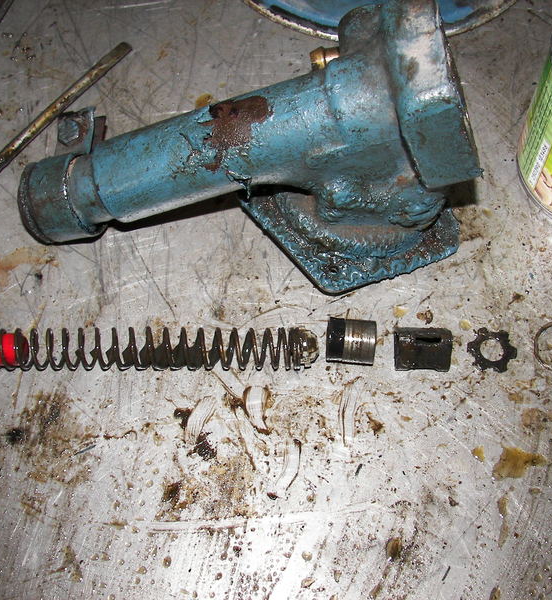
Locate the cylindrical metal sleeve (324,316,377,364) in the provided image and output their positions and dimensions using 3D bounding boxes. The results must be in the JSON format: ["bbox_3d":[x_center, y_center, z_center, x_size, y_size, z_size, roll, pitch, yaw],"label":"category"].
[{"bbox_3d":[0.045,0.024,0.492,0.028,0.026,0.026,5,69,6],"label":"cylindrical metal sleeve"}]

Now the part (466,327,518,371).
[{"bbox_3d":[0.129,0.029,0.496,0.029,0.003,0.029,-2,68,4],"label":"part"}]

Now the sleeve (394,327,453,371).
[{"bbox_3d":[0.086,0.029,0.488,0.032,0.026,0.026,1,69,5],"label":"sleeve"}]

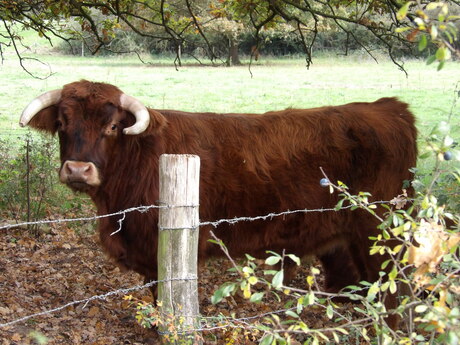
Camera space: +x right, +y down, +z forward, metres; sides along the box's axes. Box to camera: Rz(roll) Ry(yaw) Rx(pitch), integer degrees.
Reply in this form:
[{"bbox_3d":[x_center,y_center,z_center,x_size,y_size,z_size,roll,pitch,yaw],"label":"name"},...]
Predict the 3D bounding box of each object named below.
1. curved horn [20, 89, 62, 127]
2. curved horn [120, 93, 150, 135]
[{"bbox_3d":[-0.921,-0.318,6.620,0.170,0.180,0.220,2,6,17],"label":"curved horn"},{"bbox_3d":[-0.453,-0.283,6.500,0.160,0.190,0.230,2,6,17],"label":"curved horn"}]

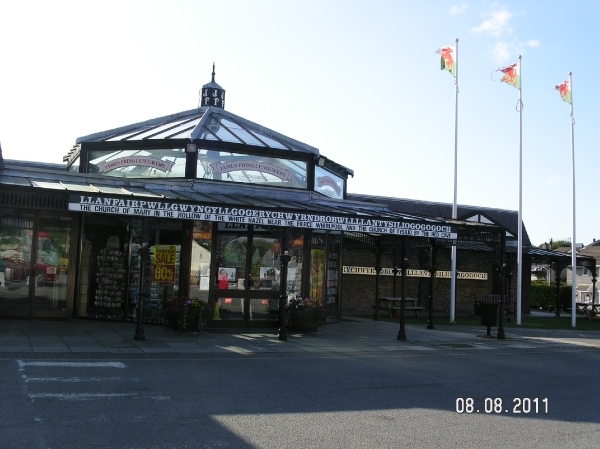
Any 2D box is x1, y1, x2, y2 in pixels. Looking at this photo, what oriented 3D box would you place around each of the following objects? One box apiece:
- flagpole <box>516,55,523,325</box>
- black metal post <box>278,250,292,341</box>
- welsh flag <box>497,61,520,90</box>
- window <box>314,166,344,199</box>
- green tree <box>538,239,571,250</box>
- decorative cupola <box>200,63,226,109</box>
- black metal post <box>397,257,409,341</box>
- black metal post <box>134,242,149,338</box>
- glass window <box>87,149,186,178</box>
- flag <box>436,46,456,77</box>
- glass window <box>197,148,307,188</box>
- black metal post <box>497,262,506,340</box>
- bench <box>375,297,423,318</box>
[{"bbox_3d":[8.092,-1.334,24.207,0.150,9.960,0.150,3,-4,-25],"label":"flagpole"},{"bbox_3d":[-0.326,1.554,14.409,0.240,1.930,0.240,3,-4,0],"label":"black metal post"},{"bbox_3d":[7.704,-5.532,24.318,0.900,0.970,0.300,2,-5,6],"label":"welsh flag"},{"bbox_3d":[0.941,-1.220,20.247,0.080,0.736,2.854,0,-5,20],"label":"window"},{"bbox_3d":[38.672,6.230,100.000,6.500,7.500,6.000,1,-4,21],"label":"green tree"},{"bbox_3d":[-2.863,-4.619,21.864,0.760,1.557,0.760,4,-5,-24],"label":"decorative cupola"},{"bbox_3d":[2.467,1.761,15.685,0.240,1.950,0.240,3,-4,0],"label":"black metal post"},{"bbox_3d":[-3.219,1.385,13.416,0.210,1.954,0.210,4,-5,-26],"label":"black metal post"},{"bbox_3d":[-4.151,-1.526,16.587,2.950,0.740,0.100,1,-4,20],"label":"glass window"},{"bbox_3d":[5.242,-5.812,23.467,0.750,1.150,0.350,2,-4,12],"label":"flag"},{"bbox_3d":[-1.237,-1.477,17.839,3.165,0.762,0.080,4,-5,-24],"label":"glass window"},{"bbox_3d":[5.407,2.072,17.590,0.210,1.954,0.210,4,-5,-26],"label":"black metal post"},{"bbox_3d":[3.901,3.266,25.800,1.500,0.730,1.400,4,-5,-26],"label":"bench"}]

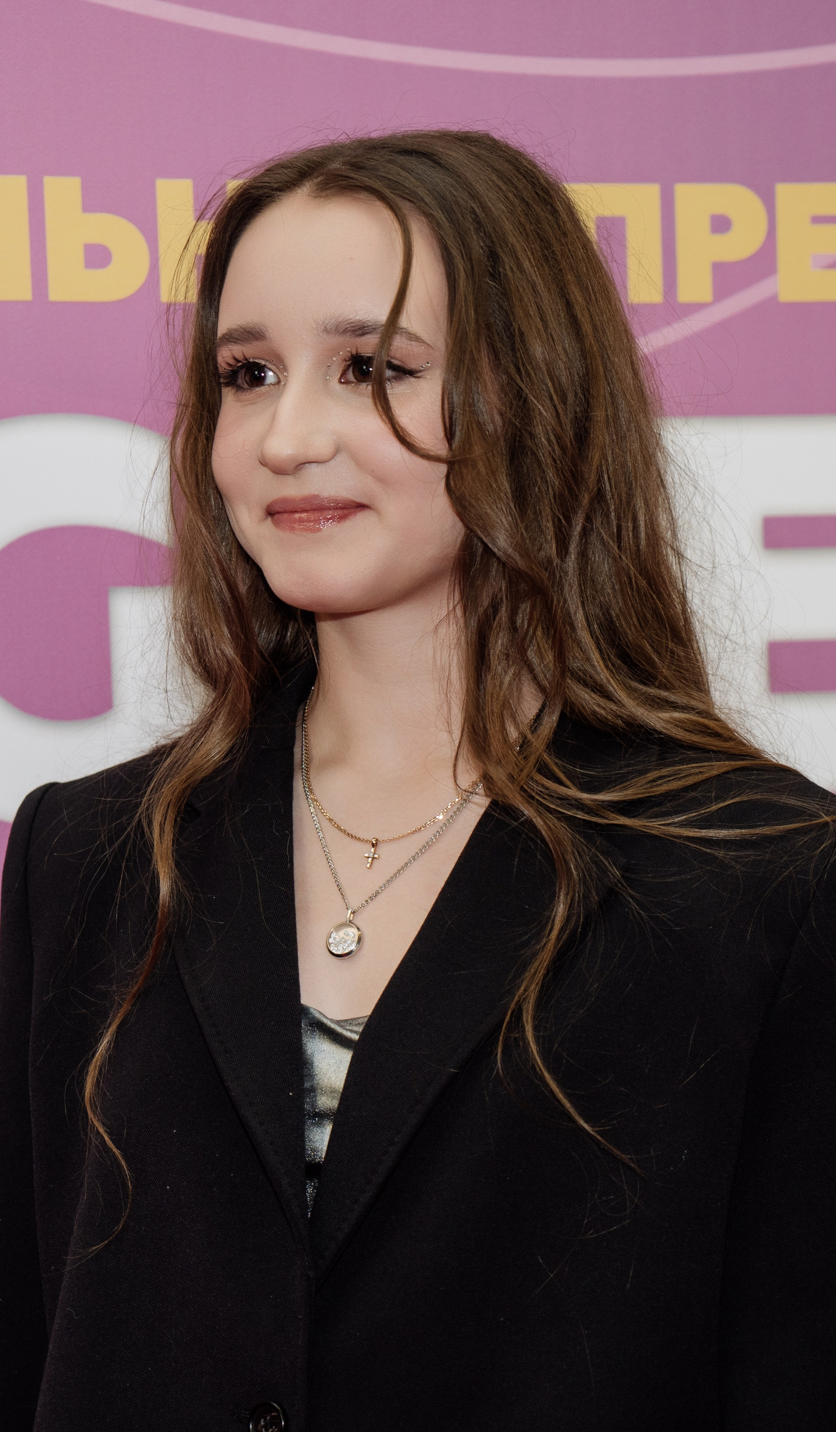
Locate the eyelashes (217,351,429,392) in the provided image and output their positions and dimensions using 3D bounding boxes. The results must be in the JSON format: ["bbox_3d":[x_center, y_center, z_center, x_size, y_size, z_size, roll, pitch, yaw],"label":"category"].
[{"bbox_3d":[-0.048,-0.166,1.245,0.097,0.018,0.025,0,3,27],"label":"eyelashes"}]

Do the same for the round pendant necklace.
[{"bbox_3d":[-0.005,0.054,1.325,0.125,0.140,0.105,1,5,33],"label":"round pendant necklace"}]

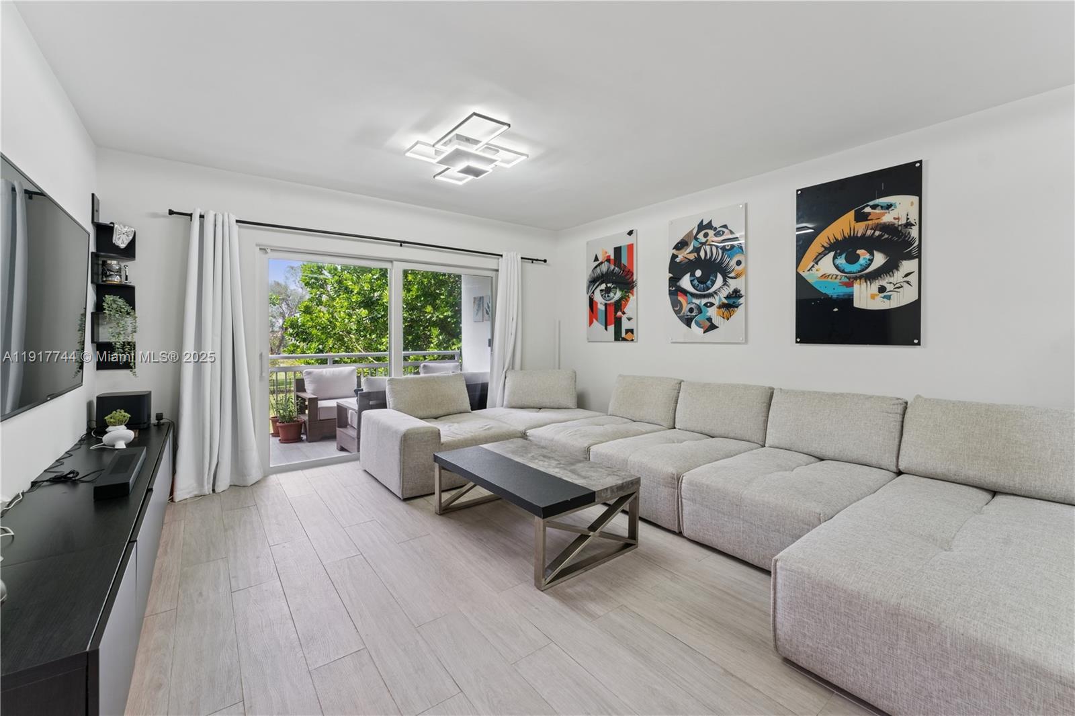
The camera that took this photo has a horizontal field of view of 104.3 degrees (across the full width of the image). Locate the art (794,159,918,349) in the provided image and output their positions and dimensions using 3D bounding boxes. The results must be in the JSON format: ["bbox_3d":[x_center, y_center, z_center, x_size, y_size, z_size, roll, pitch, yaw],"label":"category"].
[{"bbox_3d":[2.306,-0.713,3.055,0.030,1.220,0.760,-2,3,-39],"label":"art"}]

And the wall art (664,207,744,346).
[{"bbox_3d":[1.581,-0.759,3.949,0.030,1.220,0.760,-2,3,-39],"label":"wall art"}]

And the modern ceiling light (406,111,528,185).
[{"bbox_3d":[-0.492,-1.457,2.935,0.700,0.150,1.120,-2,3,-39],"label":"modern ceiling light"}]

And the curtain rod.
[{"bbox_3d":[-1.394,-1.197,4.384,3.720,0.080,0.110,-2,3,-36],"label":"curtain rod"}]

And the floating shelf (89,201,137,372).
[{"bbox_3d":[-3.111,-0.537,3.074,0.205,1.250,0.205,-2,3,-39],"label":"floating shelf"}]

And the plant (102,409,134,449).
[{"bbox_3d":[-2.421,0.414,2.440,0.145,0.215,0.140,-2,3,-39],"label":"plant"}]

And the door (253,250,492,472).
[{"bbox_3d":[-1.509,-0.023,4.404,2.400,2.030,0.120,-2,3,-36],"label":"door"}]

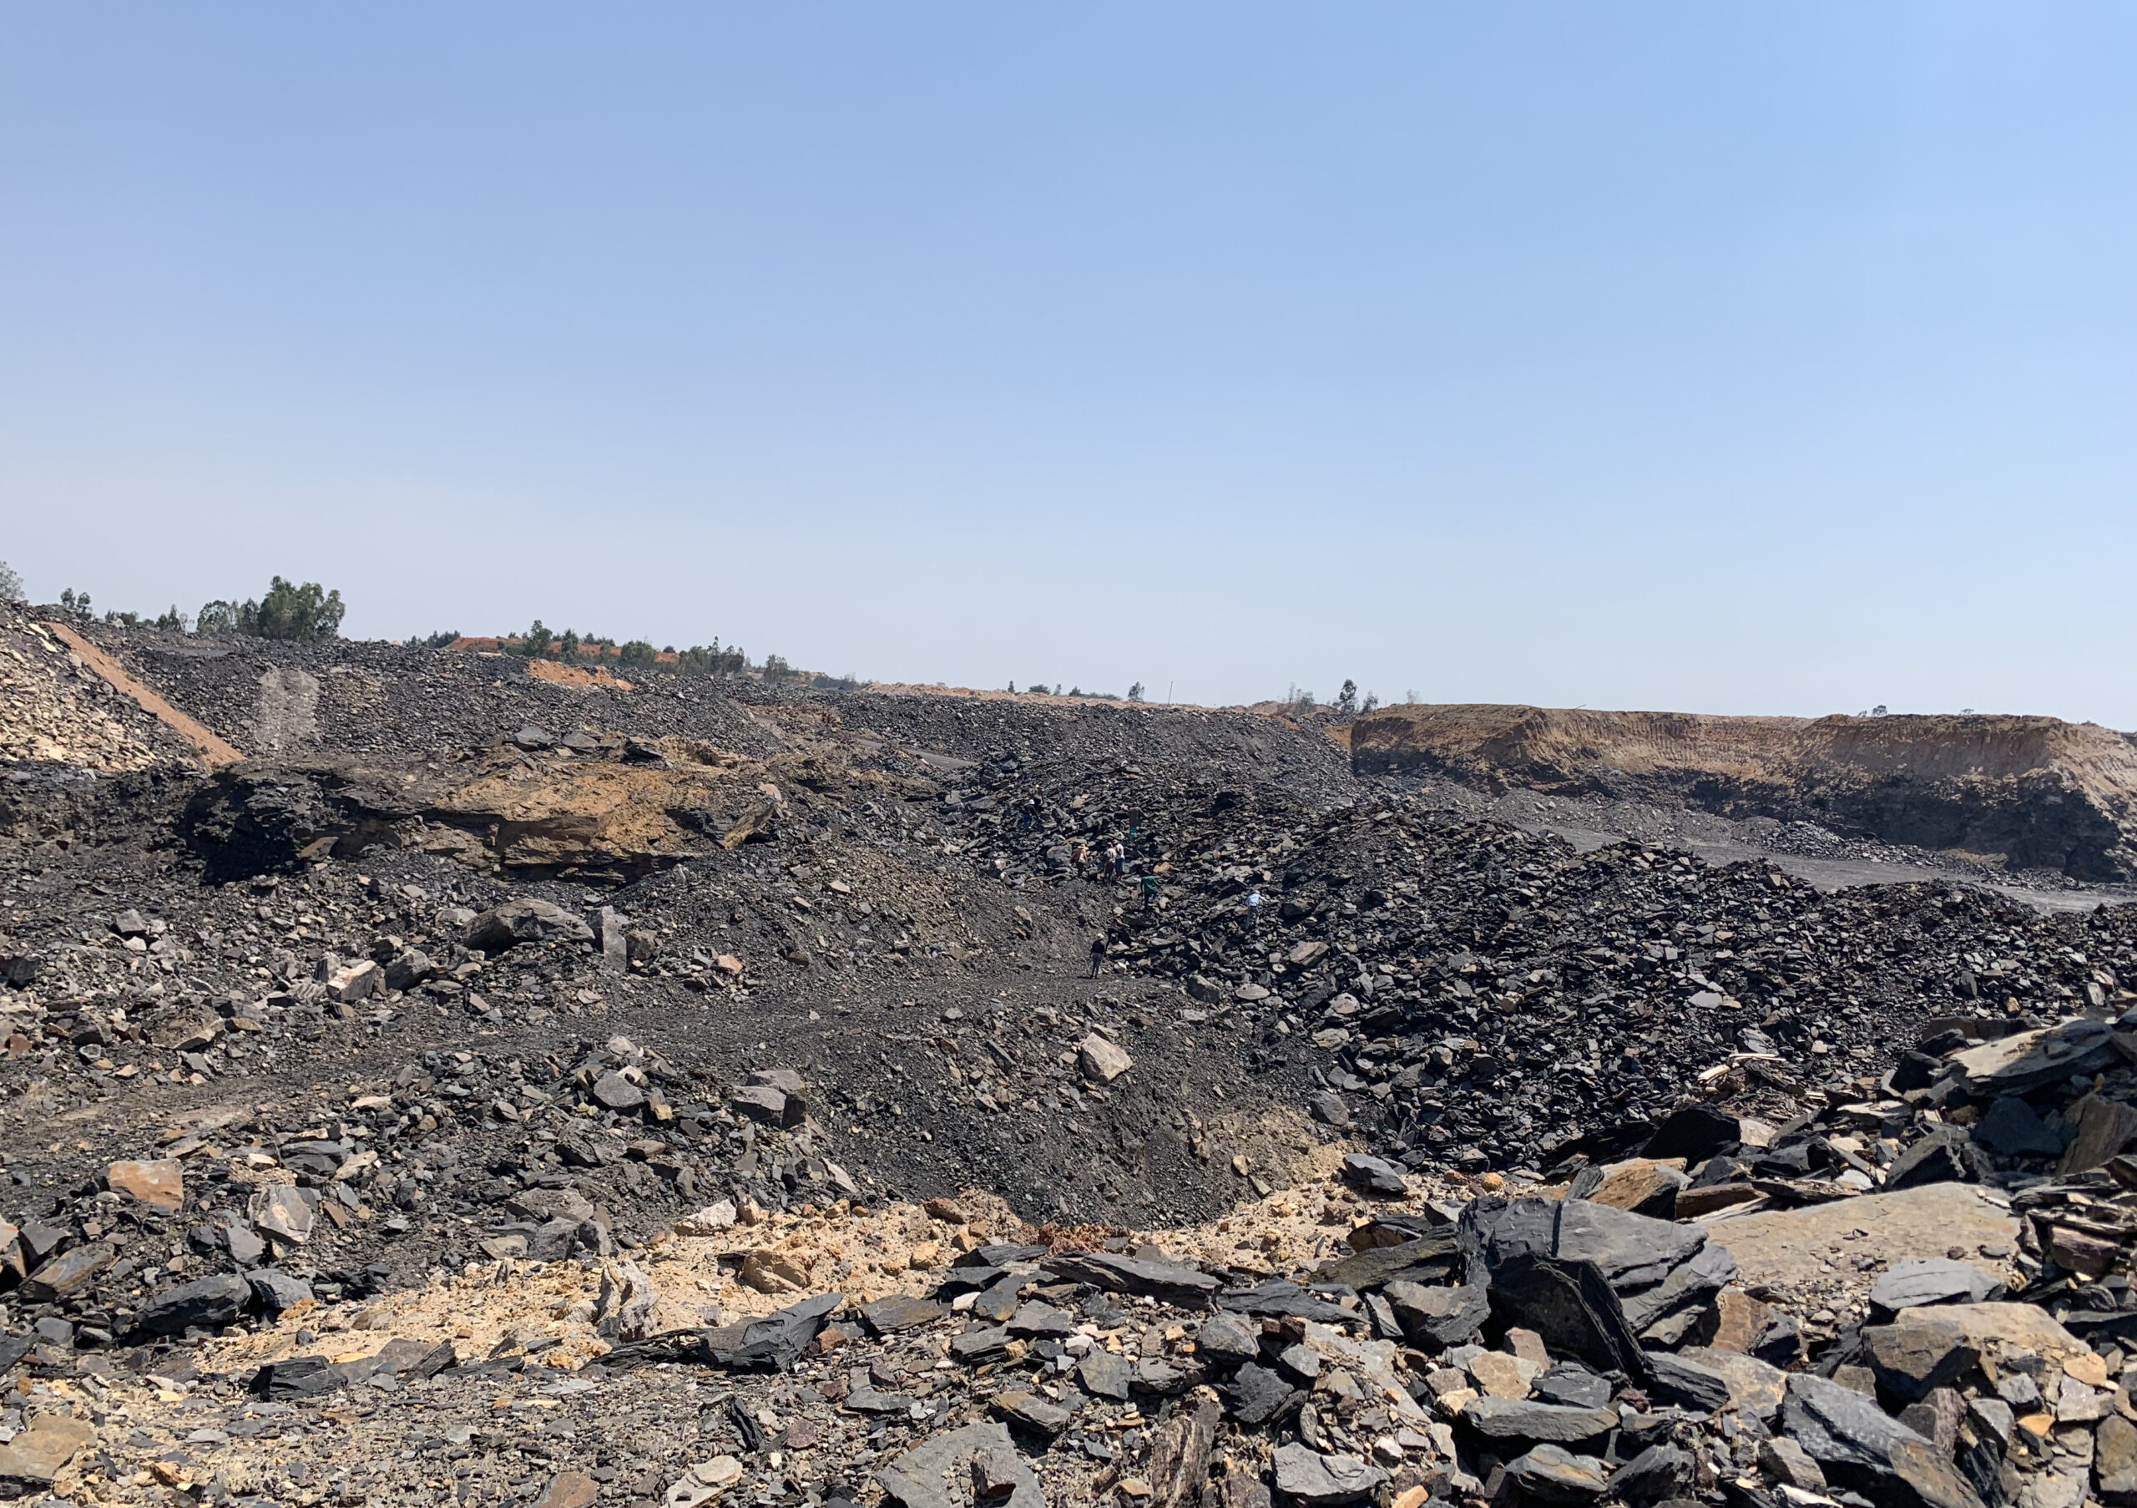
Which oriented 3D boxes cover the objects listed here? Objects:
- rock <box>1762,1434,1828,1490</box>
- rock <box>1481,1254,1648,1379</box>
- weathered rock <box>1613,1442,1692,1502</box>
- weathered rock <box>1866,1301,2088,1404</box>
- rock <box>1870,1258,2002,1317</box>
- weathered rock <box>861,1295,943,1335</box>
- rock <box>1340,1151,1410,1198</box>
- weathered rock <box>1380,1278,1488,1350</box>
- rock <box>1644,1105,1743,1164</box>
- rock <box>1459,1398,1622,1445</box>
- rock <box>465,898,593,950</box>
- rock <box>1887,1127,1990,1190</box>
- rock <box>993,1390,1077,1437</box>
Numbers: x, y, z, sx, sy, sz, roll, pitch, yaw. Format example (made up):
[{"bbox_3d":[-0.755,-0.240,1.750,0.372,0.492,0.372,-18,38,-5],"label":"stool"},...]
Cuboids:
[{"bbox_3d":[1.989,1.945,4.400,0.159,0.114,0.135,1,2,27],"label":"rock"},{"bbox_3d":[1.850,2.103,6.000,0.560,0.370,0.270,1,2,32],"label":"rock"},{"bbox_3d":[1.364,1.677,3.750,0.182,0.074,0.115,1,2,25],"label":"weathered rock"},{"bbox_3d":[3.282,2.160,5.800,0.680,0.220,0.420,0,2,15],"label":"weathered rock"},{"bbox_3d":[3.458,2.127,6.400,0.470,0.130,0.300,0,2,19],"label":"rock"},{"bbox_3d":[-0.521,1.763,5.050,0.228,0.066,0.169,1,2,10],"label":"weathered rock"},{"bbox_3d":[1.914,2.621,10.000,0.420,0.200,0.280,0,2,11],"label":"rock"},{"bbox_3d":[1.187,1.817,5.200,0.350,0.180,0.250,0,2,13],"label":"weathered rock"},{"bbox_3d":[2.565,1.562,6.600,0.359,0.174,0.269,1,2,10],"label":"rock"},{"bbox_3d":[1.184,1.684,4.050,0.371,0.069,0.147,1,1,0],"label":"rock"},{"bbox_3d":[-17.497,5.517,52.000,4.000,1.600,2.500,-1,2,-19],"label":"rock"},{"bbox_3d":[3.686,1.708,6.800,0.340,0.211,0.272,0,2,-19],"label":"rock"},{"bbox_3d":[-0.097,1.808,4.400,0.217,0.062,0.127,0,2,-20],"label":"rock"}]

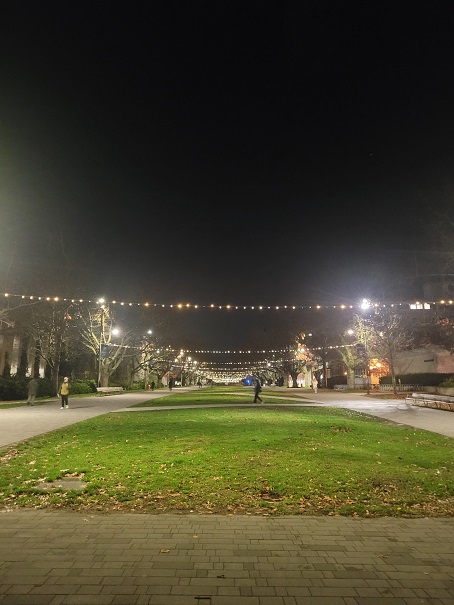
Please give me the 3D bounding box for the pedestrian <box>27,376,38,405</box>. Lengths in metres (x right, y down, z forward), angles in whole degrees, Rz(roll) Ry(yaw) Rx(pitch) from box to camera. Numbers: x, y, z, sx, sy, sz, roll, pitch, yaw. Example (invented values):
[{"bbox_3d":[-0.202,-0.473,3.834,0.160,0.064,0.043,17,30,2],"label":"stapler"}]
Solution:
[{"bbox_3d":[-11.836,5.433,27.845,0.560,1.750,0.450,-2,-10,11],"label":"pedestrian"}]

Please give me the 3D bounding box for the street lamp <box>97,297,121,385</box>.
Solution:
[{"bbox_3d":[-11.903,4.325,45.786,2.000,9.500,0.500,0,-10,0],"label":"street lamp"}]

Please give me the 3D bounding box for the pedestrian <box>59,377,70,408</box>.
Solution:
[{"bbox_3d":[-8.708,4.885,24.541,0.560,1.700,0.400,-1,-10,6],"label":"pedestrian"}]

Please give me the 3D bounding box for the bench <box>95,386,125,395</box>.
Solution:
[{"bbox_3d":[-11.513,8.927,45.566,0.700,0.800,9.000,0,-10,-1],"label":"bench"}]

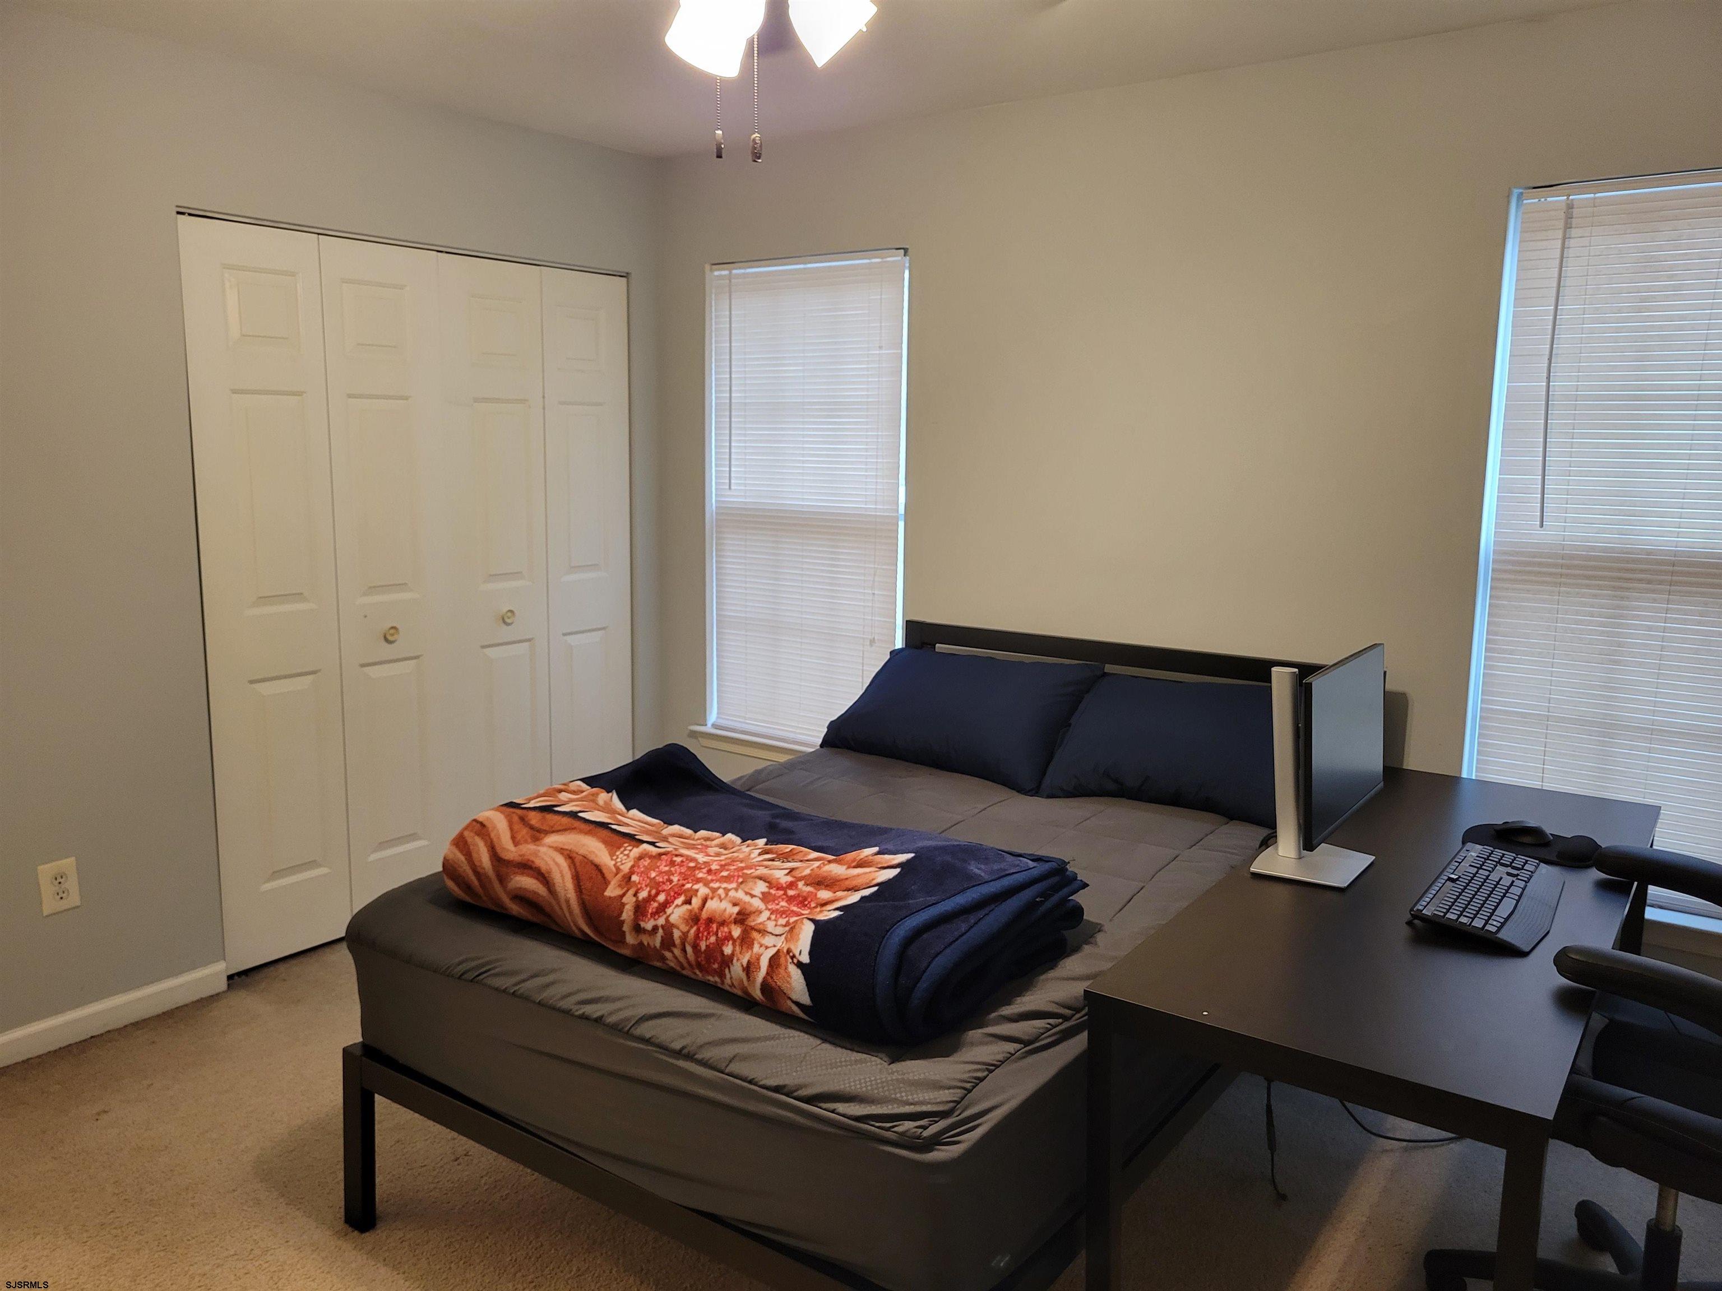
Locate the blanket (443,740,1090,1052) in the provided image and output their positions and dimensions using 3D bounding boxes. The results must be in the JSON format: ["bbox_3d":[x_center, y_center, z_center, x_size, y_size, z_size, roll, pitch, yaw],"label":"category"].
[{"bbox_3d":[-0.175,0.390,2.311,1.060,0.190,0.595,7,11,35],"label":"blanket"}]

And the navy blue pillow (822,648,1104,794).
[{"bbox_3d":[0.268,0.170,3.455,0.670,0.165,0.475,7,36,35],"label":"navy blue pillow"}]

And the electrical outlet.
[{"bbox_3d":[-1.920,0.578,3.102,0.008,0.122,0.081,7,11,35],"label":"electrical outlet"}]

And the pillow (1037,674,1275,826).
[{"bbox_3d":[0.818,0.240,3.069,0.660,0.165,0.475,7,36,35],"label":"pillow"}]

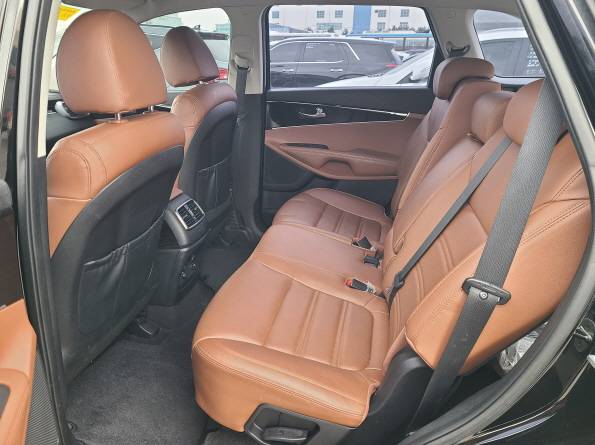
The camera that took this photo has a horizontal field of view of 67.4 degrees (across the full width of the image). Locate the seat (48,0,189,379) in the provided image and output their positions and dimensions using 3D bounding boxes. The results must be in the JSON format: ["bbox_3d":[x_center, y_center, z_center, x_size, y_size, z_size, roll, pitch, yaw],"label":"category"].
[{"bbox_3d":[-0.689,-0.006,1.208,0.740,1.020,0.530,4,22,11],"label":"seat"}]

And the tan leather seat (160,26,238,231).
[{"bbox_3d":[-0.632,-0.274,1.885,0.730,1.020,0.520,4,22,11],"label":"tan leather seat"}]

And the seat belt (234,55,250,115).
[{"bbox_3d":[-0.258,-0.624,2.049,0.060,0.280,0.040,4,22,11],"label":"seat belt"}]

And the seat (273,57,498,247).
[{"bbox_3d":[0.315,-0.244,1.786,0.790,0.790,0.460,4,22,11],"label":"seat"}]

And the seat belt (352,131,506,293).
[{"bbox_3d":[0.326,0.005,1.182,0.340,0.490,0.130,4,22,11],"label":"seat belt"}]

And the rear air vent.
[{"bbox_3d":[-0.387,-0.026,1.579,0.035,0.085,0.125,-22,15,19],"label":"rear air vent"}]

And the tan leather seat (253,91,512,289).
[{"bbox_3d":[0.266,-0.061,1.430,0.830,0.710,0.400,4,22,11],"label":"tan leather seat"}]

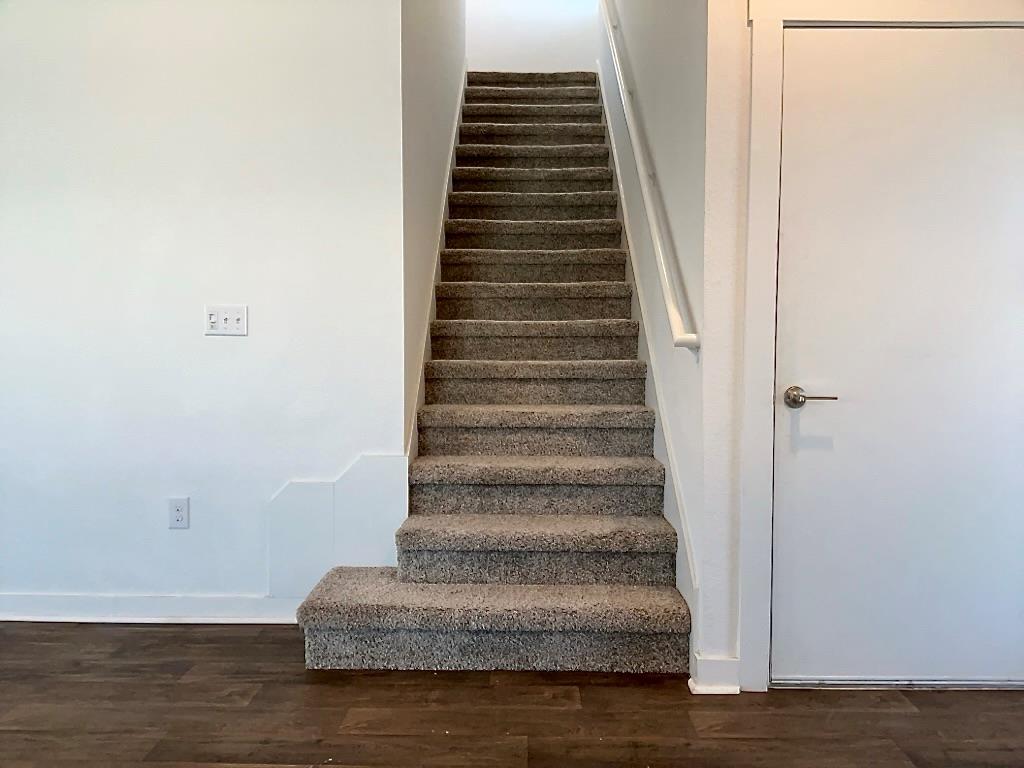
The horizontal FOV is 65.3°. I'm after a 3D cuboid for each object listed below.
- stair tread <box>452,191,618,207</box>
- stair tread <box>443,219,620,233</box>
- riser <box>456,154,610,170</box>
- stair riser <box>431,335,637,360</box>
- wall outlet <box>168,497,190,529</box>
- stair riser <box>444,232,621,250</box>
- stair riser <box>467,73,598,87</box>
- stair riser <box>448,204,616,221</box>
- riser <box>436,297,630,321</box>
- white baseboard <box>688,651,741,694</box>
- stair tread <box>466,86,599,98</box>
[{"bbox_3d":[0.129,-1.104,4.877,0.995,0.068,0.275,0,4,1],"label":"stair tread"},{"bbox_3d":[0.123,-0.889,4.564,0.983,0.078,0.261,0,3,1],"label":"stair tread"},{"bbox_3d":[0.133,-1.406,5.173,0.965,0.125,0.030,0,5,1],"label":"riser"},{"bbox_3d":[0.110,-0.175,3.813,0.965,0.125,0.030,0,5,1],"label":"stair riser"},{"bbox_3d":[-1.267,0.493,3.044,0.071,0.115,0.009,0,3,1],"label":"wall outlet"},{"bbox_3d":[0.122,-0.790,4.493,0.965,0.125,0.030,0,5,1],"label":"stair riser"},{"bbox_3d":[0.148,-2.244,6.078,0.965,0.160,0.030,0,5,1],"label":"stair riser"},{"bbox_3d":[0.125,-0.993,4.702,0.983,0.115,0.025,0,3,1],"label":"stair riser"},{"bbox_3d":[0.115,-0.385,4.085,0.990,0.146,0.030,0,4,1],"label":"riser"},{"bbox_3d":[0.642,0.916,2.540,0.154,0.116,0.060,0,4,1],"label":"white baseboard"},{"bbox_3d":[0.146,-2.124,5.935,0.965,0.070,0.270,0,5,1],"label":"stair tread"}]

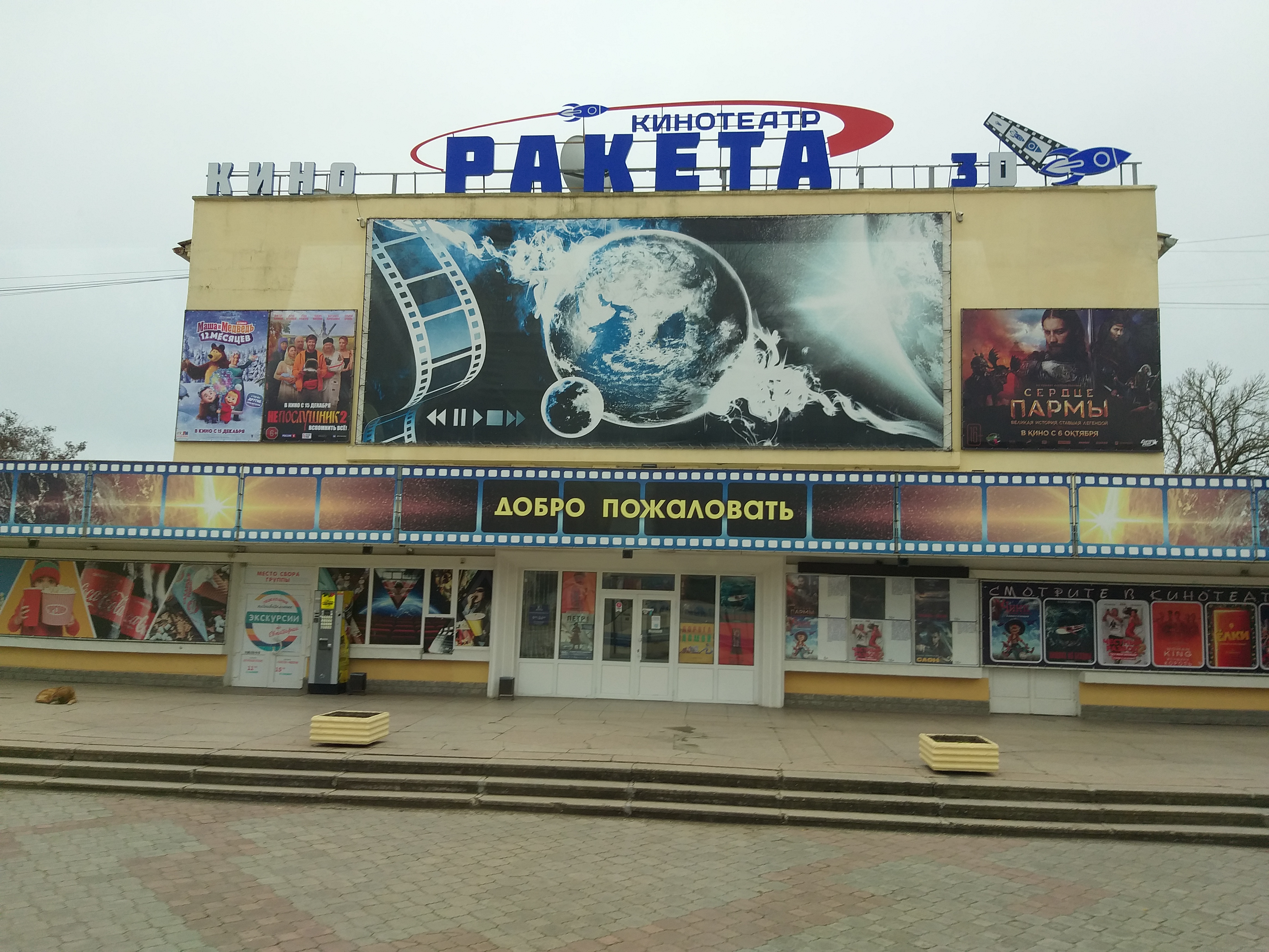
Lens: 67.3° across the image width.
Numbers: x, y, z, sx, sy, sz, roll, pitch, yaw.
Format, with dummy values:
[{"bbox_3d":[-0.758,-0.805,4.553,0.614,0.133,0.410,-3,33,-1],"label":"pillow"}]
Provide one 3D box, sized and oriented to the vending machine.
[{"bbox_3d":[-5.427,2.973,17.117,0.535,1.800,0.520,1,-5,5],"label":"vending machine"}]

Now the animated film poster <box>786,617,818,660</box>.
[{"bbox_3d":[2.896,2.802,16.459,0.550,0.711,0.020,1,-5,5],"label":"animated film poster"}]

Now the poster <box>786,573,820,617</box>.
[{"bbox_3d":[2.921,2.087,16.525,0.552,0.708,0.020,1,-5,5],"label":"poster"}]

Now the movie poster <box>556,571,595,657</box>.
[{"bbox_3d":[-1.014,2.492,17.014,0.620,1.543,0.020,1,-5,5],"label":"movie poster"}]

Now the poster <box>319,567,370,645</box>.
[{"bbox_3d":[-5.685,2.544,18.672,0.990,1.488,0.030,1,-6,5],"label":"poster"}]

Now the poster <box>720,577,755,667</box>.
[{"bbox_3d":[1.811,2.545,16.768,0.620,1.533,0.020,1,-5,5],"label":"poster"}]

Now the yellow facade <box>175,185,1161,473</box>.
[{"bbox_3d":[0.338,-2.856,18.973,19.164,5.531,0.500,1,-5,5],"label":"yellow facade"}]

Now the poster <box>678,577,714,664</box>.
[{"bbox_3d":[1.189,2.713,18.051,0.678,1.665,0.030,1,-6,5],"label":"poster"}]

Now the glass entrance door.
[{"bbox_3d":[0.030,3.252,18.092,1.412,1.939,0.100,1,-6,5],"label":"glass entrance door"}]

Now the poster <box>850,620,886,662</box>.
[{"bbox_3d":[4.311,3.038,17.606,0.646,0.760,0.030,1,-6,5],"label":"poster"}]

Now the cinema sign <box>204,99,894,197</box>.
[{"bbox_3d":[-2.054,-7.116,20.778,15.109,1.935,0.350,1,-6,5],"label":"cinema sign"}]

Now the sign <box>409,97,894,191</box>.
[{"bbox_3d":[0.264,-6.616,19.339,9.745,1.907,0.300,1,-5,5],"label":"sign"}]

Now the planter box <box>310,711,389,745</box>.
[{"bbox_3d":[-3.916,3.490,13.181,0.810,0.325,0.780,1,-6,7],"label":"planter box"}]

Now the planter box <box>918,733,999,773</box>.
[{"bbox_3d":[3.971,3.405,11.736,0.760,0.310,0.810,1,-5,5],"label":"planter box"}]

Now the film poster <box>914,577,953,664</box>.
[{"bbox_3d":[5.500,2.669,17.545,0.681,1.554,0.030,1,-6,5],"label":"film poster"}]

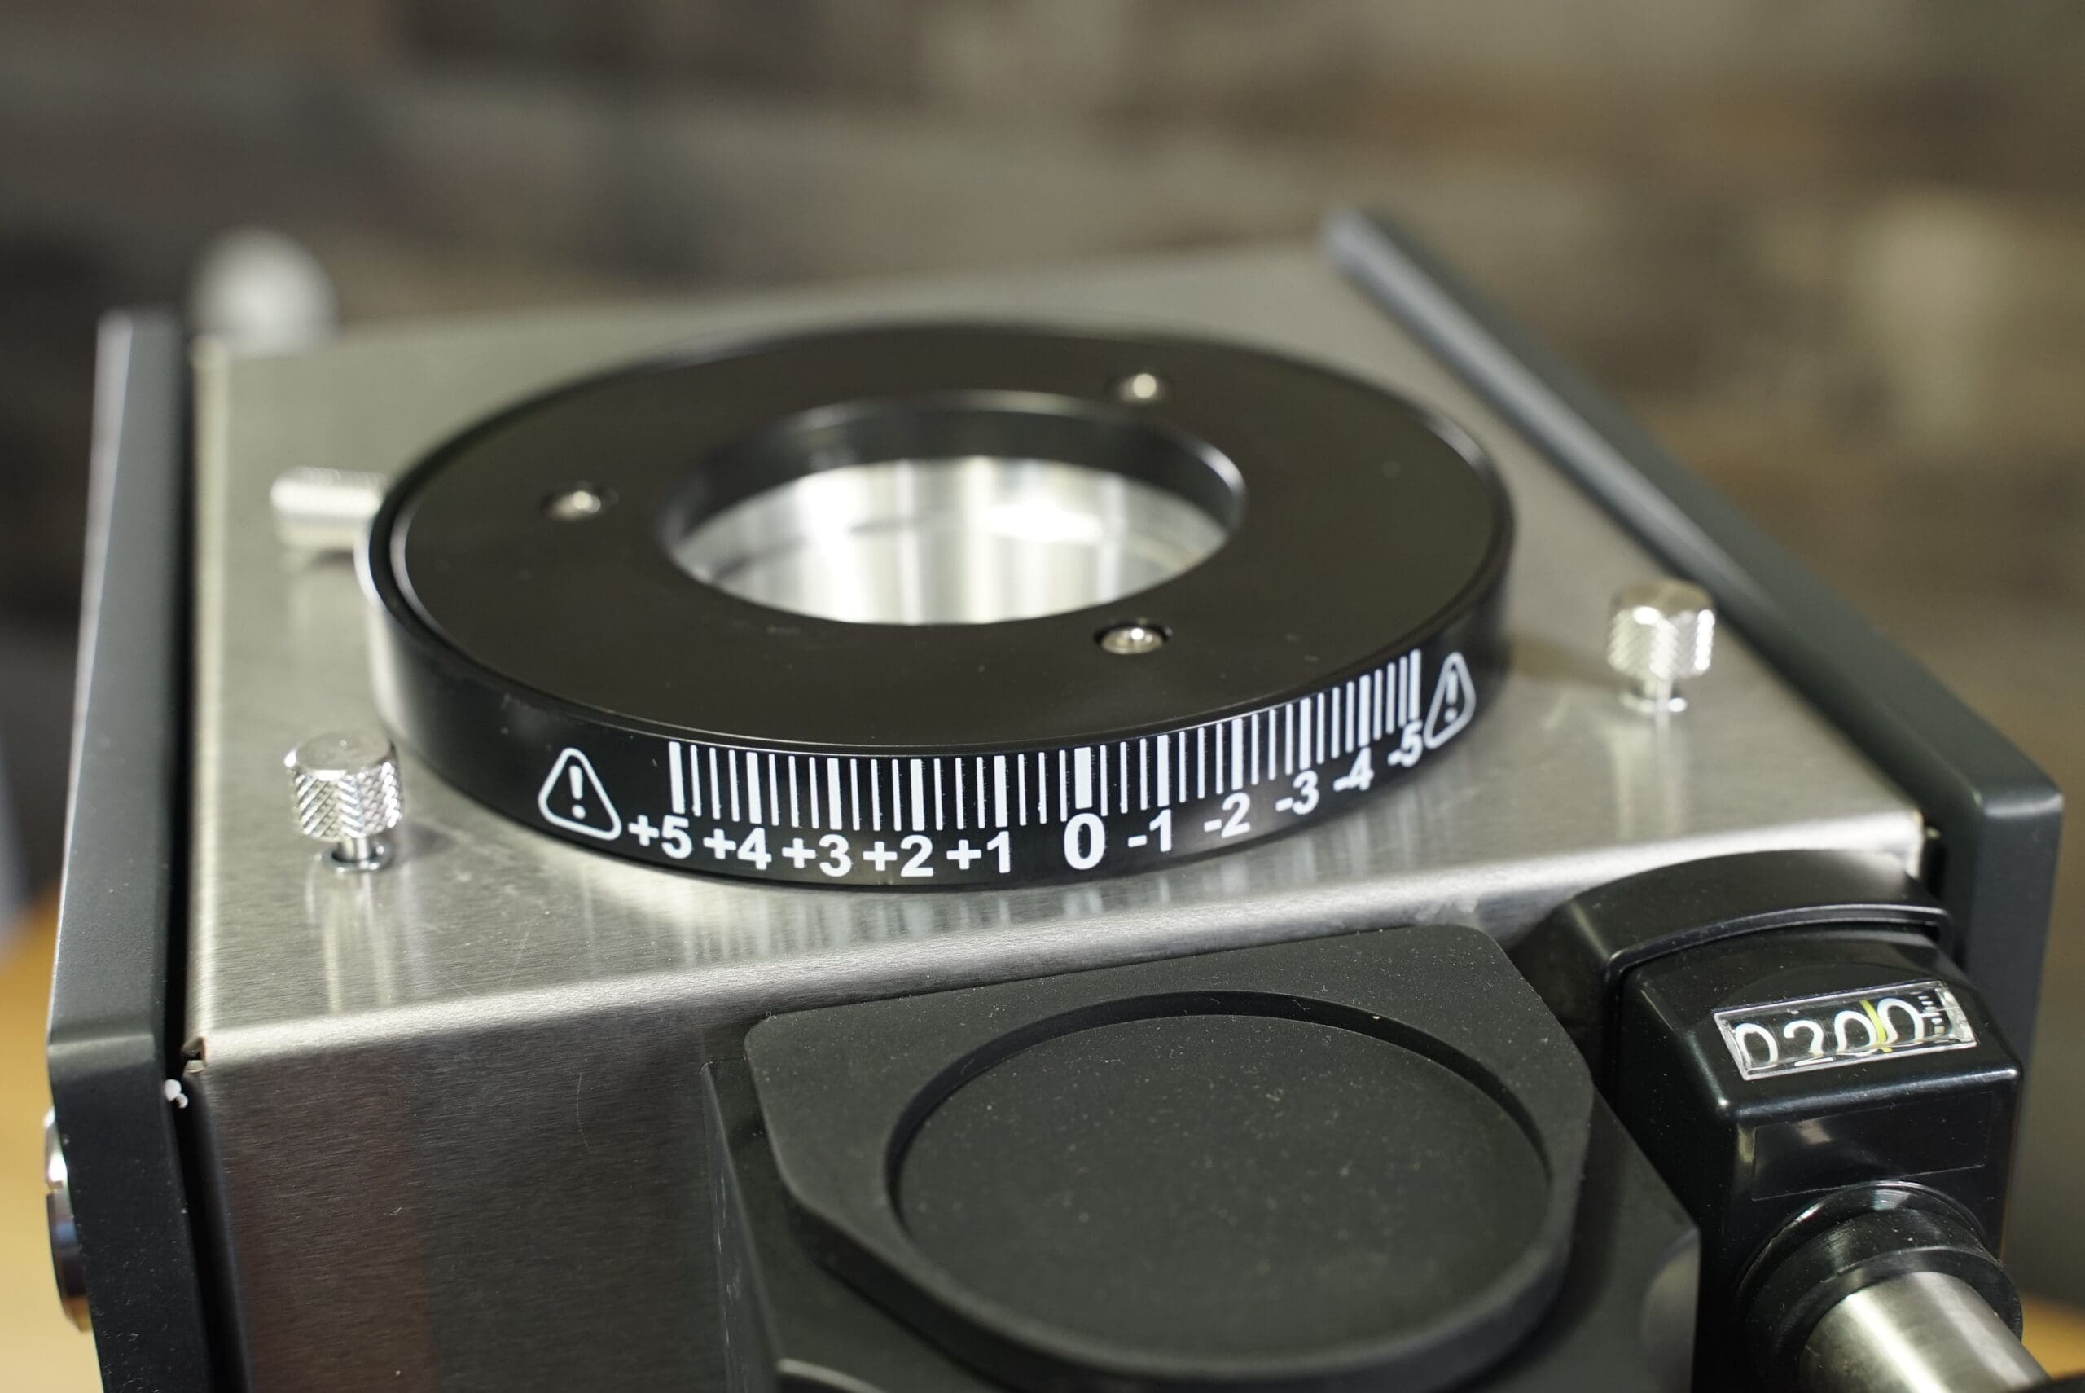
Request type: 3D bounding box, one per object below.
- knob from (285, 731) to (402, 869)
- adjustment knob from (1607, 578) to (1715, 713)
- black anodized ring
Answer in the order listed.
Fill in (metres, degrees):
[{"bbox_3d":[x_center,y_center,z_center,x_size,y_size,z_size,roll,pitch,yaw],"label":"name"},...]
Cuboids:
[{"bbox_3d":[-0.065,0.010,0.281,0.010,0.011,0.010,-7,27,-12],"label":"knob"},{"bbox_3d":[0.063,-0.005,0.304,0.010,0.011,0.010,-1,26,1],"label":"adjustment knob"},{"bbox_3d":[-0.011,-0.015,0.328,0.122,0.013,0.122,-1,26,1],"label":"black anodized ring"}]

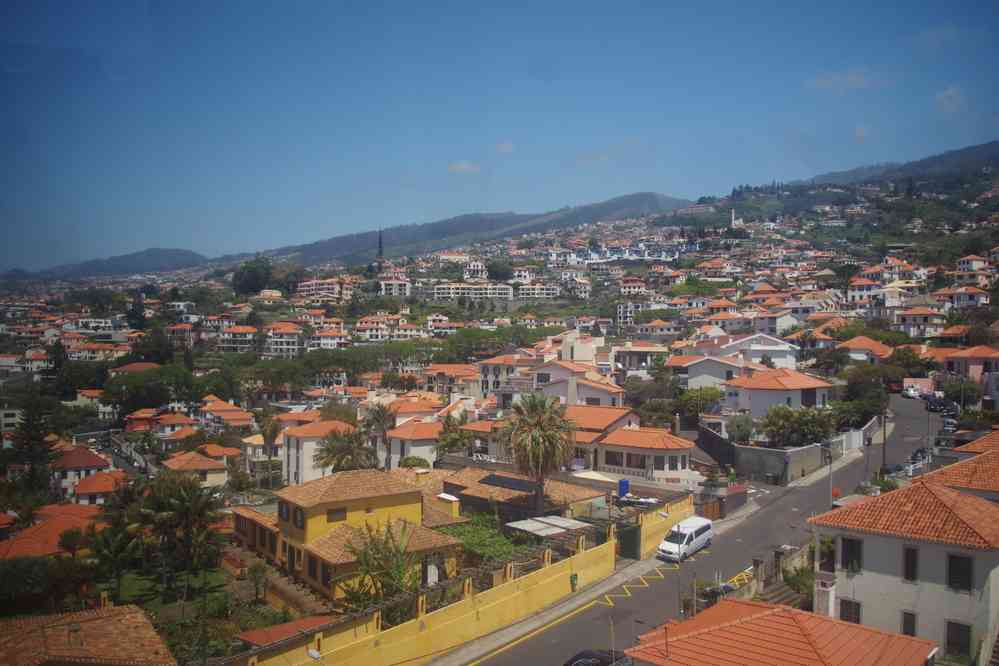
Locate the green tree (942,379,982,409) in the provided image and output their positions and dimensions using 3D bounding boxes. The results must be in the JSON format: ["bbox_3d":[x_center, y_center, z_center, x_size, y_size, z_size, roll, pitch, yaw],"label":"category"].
[{"bbox_3d":[57.470,7.510,93.000,4.600,3.700,4.200,2,2,32],"label":"green tree"}]

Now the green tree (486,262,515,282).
[{"bbox_3d":[0.673,-40.893,504.423,18.500,15.771,18.500,0,4,0],"label":"green tree"}]

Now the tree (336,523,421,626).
[{"bbox_3d":[-8.156,16.278,50.500,5.600,7.000,5.200,1,0,0],"label":"tree"}]

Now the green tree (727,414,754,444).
[{"bbox_3d":[24.930,10.086,77.500,2.900,3.200,2.800,1,0,0],"label":"green tree"}]

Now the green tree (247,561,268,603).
[{"bbox_3d":[-17.087,17.549,52.900,1.600,3.039,1.600,-1,4,-18],"label":"green tree"}]

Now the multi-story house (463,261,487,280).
[{"bbox_3d":[-16.020,-39.720,480.000,15.000,13.000,12.000,1,2,0],"label":"multi-story house"}]

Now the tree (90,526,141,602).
[{"bbox_3d":[-30.750,18.540,60.000,4.000,5.900,3.800,-1,2,-27],"label":"tree"}]

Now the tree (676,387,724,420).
[{"bbox_3d":[24.150,8.470,90.000,5.600,4.100,5.000,1,2,15],"label":"tree"}]

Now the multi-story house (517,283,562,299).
[{"bbox_3d":[25.200,-26.775,472.000,27.500,9.800,11.000,0,4,0],"label":"multi-story house"}]

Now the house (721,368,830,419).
[{"bbox_3d":[32.280,7.490,87.000,9.500,6.600,8.500,0,2,-24],"label":"house"}]

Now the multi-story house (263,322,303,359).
[{"bbox_3d":[-93.265,3.331,322.000,14.200,14.600,12.000,0,4,4],"label":"multi-story house"}]

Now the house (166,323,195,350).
[{"bbox_3d":[-121.350,1.140,285.000,8.500,9.600,7.500,1,2,21],"label":"house"}]

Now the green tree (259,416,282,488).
[{"bbox_3d":[-29.950,15.630,98.000,3.100,9.300,3.100,1,2,0],"label":"green tree"}]

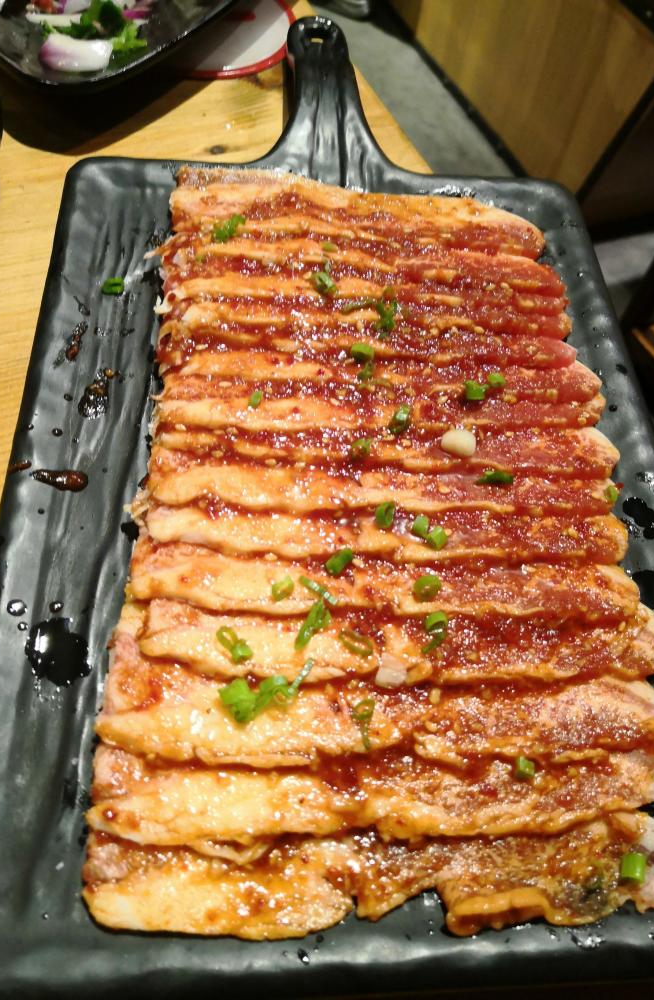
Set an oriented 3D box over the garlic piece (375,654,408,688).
[{"bbox_3d":[0.018,0.047,0.212,0.009,0.005,0.008,-8,59,-11],"label":"garlic piece"}]

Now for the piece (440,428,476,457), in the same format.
[{"bbox_3d":[0.043,-0.019,0.256,0.012,0.007,0.009,13,58,2],"label":"piece"}]

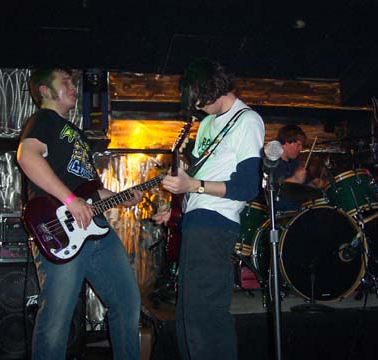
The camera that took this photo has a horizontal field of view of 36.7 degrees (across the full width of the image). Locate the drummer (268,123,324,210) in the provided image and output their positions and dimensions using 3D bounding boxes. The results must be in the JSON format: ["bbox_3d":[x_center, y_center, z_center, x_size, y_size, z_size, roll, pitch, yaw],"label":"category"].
[{"bbox_3d":[0.745,0.170,4.120,0.650,1.150,0.550,-1,-1,41],"label":"drummer"}]

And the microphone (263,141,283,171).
[{"bbox_3d":[0.233,-0.058,1.620,0.052,0.052,0.162,1,-27,-1],"label":"microphone"}]

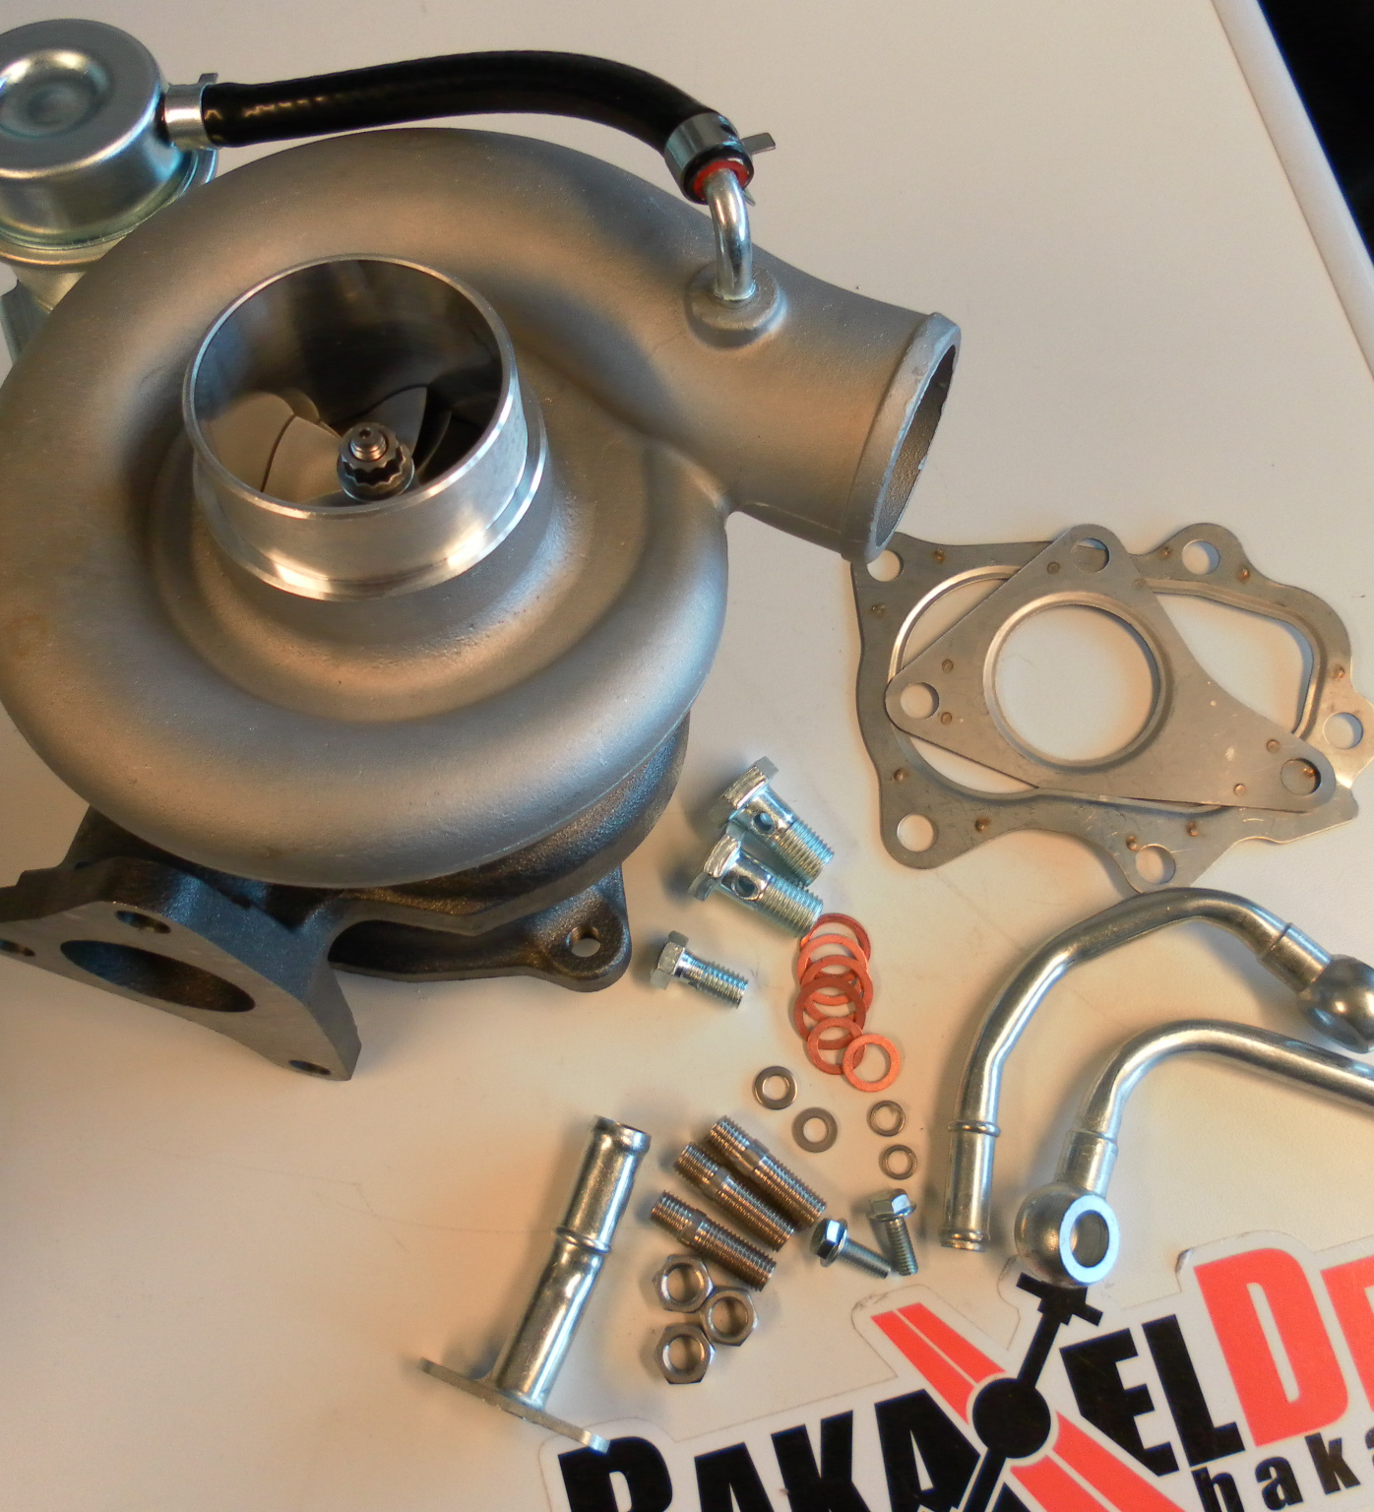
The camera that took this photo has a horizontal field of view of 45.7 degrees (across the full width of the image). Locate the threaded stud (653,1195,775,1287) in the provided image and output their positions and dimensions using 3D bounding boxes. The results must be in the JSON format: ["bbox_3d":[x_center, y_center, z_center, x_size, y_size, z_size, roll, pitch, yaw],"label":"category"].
[{"bbox_3d":[0.007,0.128,0.429,0.035,0.010,0.010,31,76,10],"label":"threaded stud"}]

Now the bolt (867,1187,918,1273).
[{"bbox_3d":[0.056,0.126,0.429,0.013,0.013,0.021,-15,84,-4],"label":"bolt"}]

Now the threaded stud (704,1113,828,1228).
[{"bbox_3d":[0.021,0.111,0.434,0.035,0.010,0.010,39,77,11],"label":"threaded stud"}]

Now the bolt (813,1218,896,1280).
[{"bbox_3d":[0.043,0.131,0.428,0.021,0.013,0.013,29,75,-1],"label":"bolt"}]

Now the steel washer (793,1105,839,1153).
[{"bbox_3d":[0.035,0.101,0.442,0.012,0.001,0.012,0,73,1],"label":"steel washer"}]

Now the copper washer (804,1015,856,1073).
[{"bbox_3d":[0.041,0.080,0.447,0.016,0.001,0.016,0,73,1],"label":"copper washer"}]

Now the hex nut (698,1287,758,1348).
[{"bbox_3d":[0.011,0.146,0.425,0.016,0.008,0.014,5,73,2],"label":"hex nut"}]

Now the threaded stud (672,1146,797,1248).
[{"bbox_3d":[0.013,0.117,0.432,0.035,0.010,0.010,36,77,11],"label":"threaded stud"}]

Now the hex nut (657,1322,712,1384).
[{"bbox_3d":[0.000,0.155,0.422,0.016,0.008,0.014,-4,73,0],"label":"hex nut"}]

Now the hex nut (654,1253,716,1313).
[{"bbox_3d":[-0.001,0.138,0.427,0.016,0.008,0.014,5,73,2],"label":"hex nut"}]

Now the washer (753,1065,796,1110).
[{"bbox_3d":[0.024,0.090,0.445,0.012,0.002,0.012,0,73,1],"label":"washer"}]

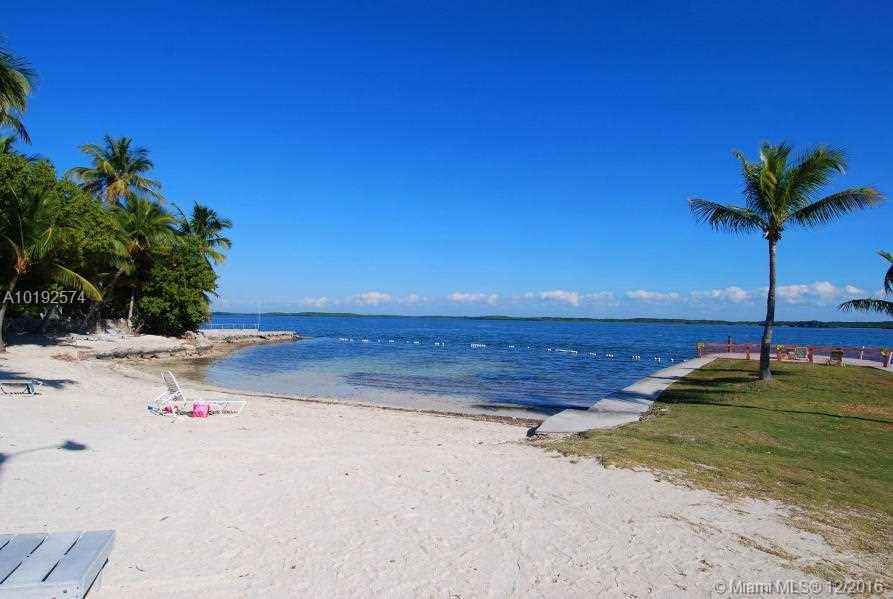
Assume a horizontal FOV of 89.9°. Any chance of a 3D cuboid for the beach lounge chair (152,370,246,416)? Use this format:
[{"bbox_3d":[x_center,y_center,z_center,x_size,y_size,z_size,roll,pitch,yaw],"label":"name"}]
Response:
[{"bbox_3d":[-5.488,2.113,10.000,1.750,0.880,0.650,6,-4,-29],"label":"beach lounge chair"}]

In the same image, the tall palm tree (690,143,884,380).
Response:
[{"bbox_3d":[13.280,-1.529,18.000,6.400,9.500,5.800,-1,-3,36],"label":"tall palm tree"}]

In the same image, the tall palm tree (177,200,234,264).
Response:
[{"bbox_3d":[-22.911,-3.099,42.000,5.400,12.000,5.200,2,-3,-29],"label":"tall palm tree"}]

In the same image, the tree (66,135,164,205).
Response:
[{"bbox_3d":[-27.132,-5.542,37.000,6.400,16.000,6.200,3,-3,-36],"label":"tree"}]

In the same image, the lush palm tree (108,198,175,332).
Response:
[{"bbox_3d":[-24.628,-2.817,36.000,5.300,10.800,5.200,3,-3,-34],"label":"lush palm tree"}]

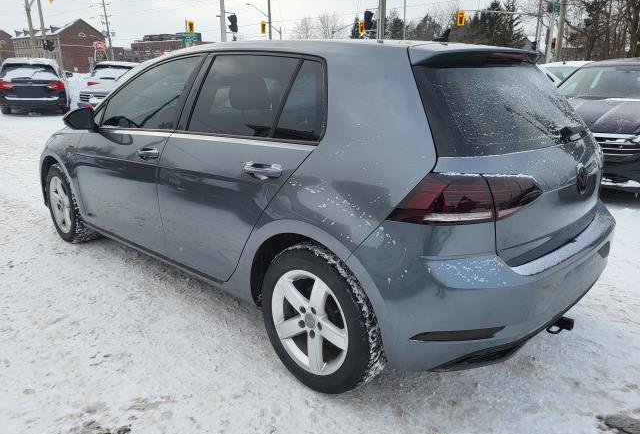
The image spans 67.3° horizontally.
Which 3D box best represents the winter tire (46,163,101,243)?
[{"bbox_3d":[-1.915,-0.108,3.737,0.632,0.632,0.215,14,22,41],"label":"winter tire"}]

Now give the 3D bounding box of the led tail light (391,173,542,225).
[{"bbox_3d":[0.491,-0.080,1.569,0.350,0.200,0.440,15,22,41],"label":"led tail light"}]

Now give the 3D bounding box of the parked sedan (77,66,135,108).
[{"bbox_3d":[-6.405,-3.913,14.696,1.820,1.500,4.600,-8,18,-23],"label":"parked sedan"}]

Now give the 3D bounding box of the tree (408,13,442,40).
[{"bbox_3d":[15.145,-24.127,69.473,5.800,9.800,5.800,-1,16,0],"label":"tree"}]

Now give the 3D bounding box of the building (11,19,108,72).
[{"bbox_3d":[-62.851,-40.340,117.121,17.500,13.700,12.500,9,18,28],"label":"building"}]

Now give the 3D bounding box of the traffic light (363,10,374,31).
[{"bbox_3d":[1.889,-7.558,18.536,0.360,0.700,0.360,-14,21,-38],"label":"traffic light"}]

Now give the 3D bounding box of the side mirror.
[{"bbox_3d":[-1.449,-0.588,2.882,0.130,0.140,0.200,14,22,41],"label":"side mirror"}]

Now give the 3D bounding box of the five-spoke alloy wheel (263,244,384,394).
[{"bbox_3d":[0.015,0.406,2.002,0.625,0.625,0.210,15,22,41],"label":"five-spoke alloy wheel"}]

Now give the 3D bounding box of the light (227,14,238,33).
[{"bbox_3d":[-3.530,-7.839,19.504,0.420,0.700,0.380,-1,16,-5],"label":"light"}]

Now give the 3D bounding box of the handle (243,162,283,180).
[{"bbox_3d":[-0.223,-0.183,1.900,0.225,0.050,0.055,15,22,41],"label":"handle"}]

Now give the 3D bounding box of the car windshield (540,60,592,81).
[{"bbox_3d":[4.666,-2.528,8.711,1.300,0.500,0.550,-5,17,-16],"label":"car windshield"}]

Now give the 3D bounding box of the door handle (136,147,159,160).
[{"bbox_3d":[-0.893,-0.331,2.495,0.220,0.050,0.055,14,22,41],"label":"door handle"}]

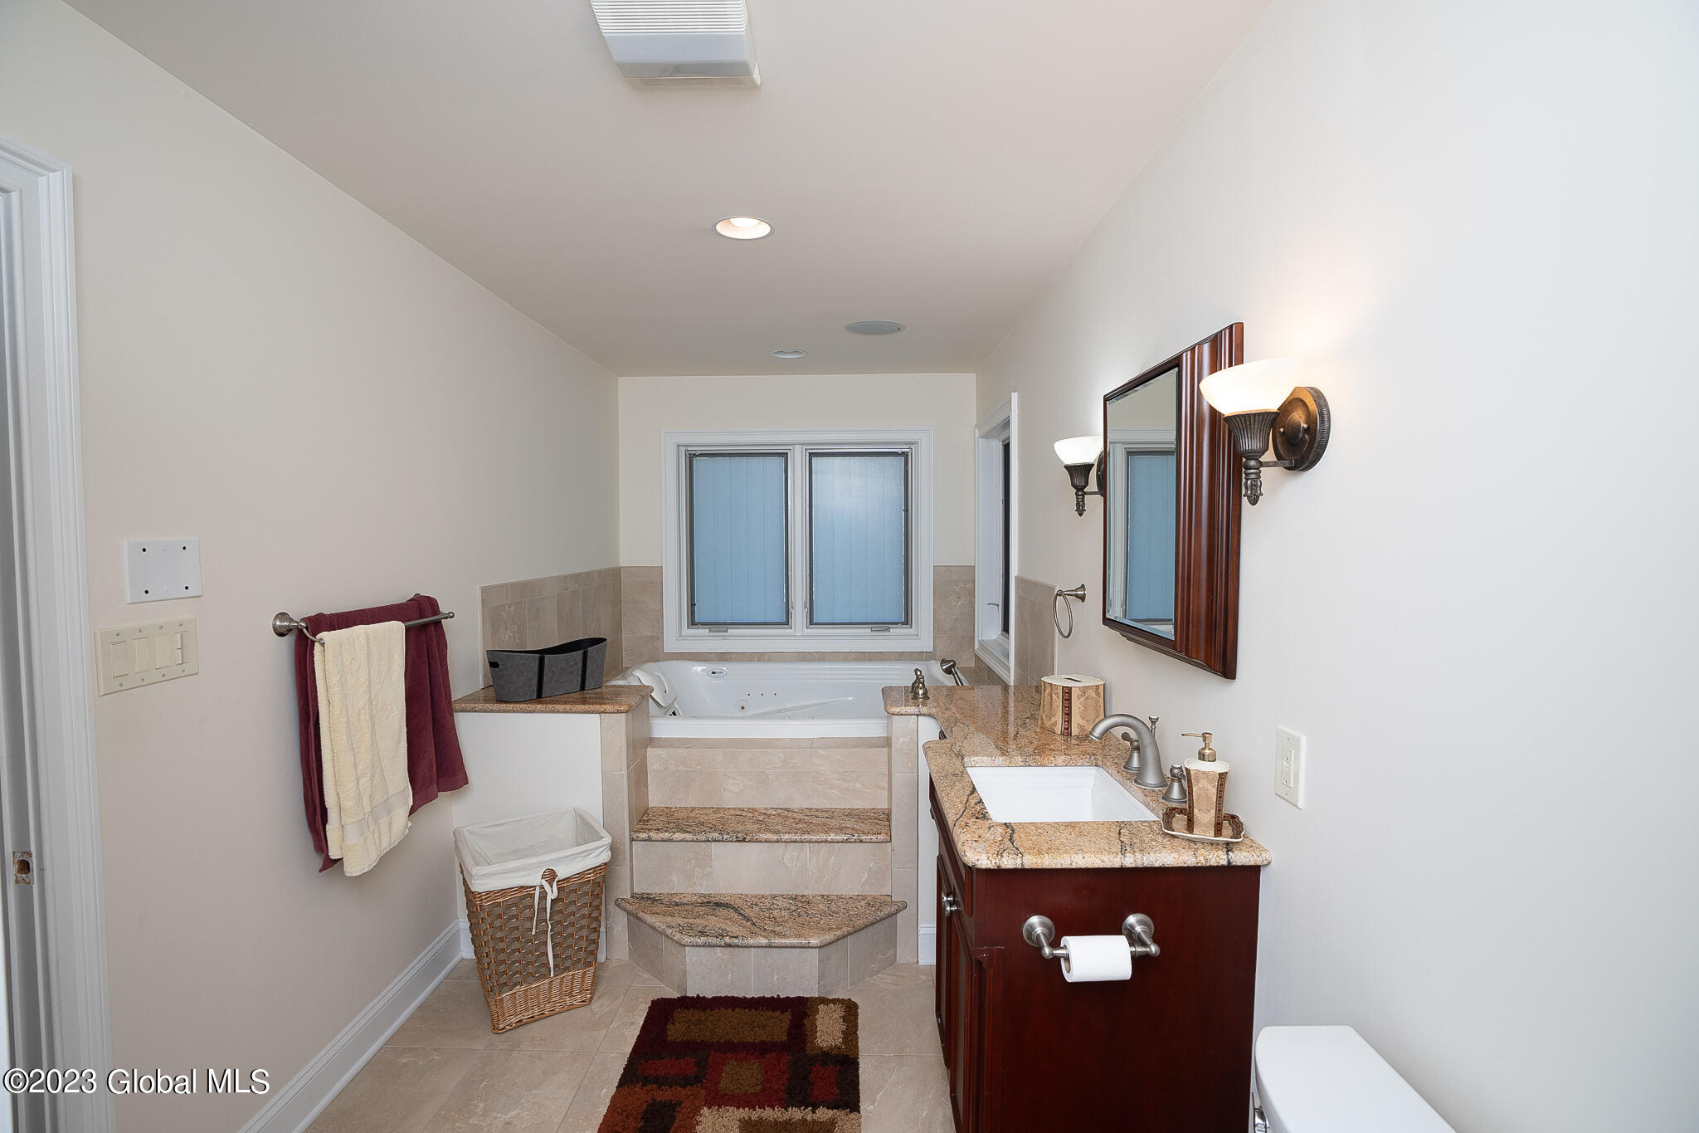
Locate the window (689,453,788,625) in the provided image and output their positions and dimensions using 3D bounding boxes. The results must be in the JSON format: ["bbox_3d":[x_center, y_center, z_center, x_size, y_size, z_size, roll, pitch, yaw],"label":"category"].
[{"bbox_3d":[-0.673,-0.163,4.604,0.606,1.042,0.060,0,3,0],"label":"window"}]

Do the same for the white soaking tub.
[{"bbox_3d":[-0.324,0.841,3.773,1.880,0.500,1.550,0,3,0],"label":"white soaking tub"}]

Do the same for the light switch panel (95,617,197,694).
[{"bbox_3d":[-1.396,0.176,1.516,0.012,0.122,0.212,0,3,0],"label":"light switch panel"}]

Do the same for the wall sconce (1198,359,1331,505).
[{"bbox_3d":[0.671,-0.212,1.254,0.178,0.220,0.178,0,3,0],"label":"wall sconce"}]

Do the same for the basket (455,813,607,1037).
[{"bbox_3d":[-0.998,1.123,2.389,0.390,0.540,0.310,-2,3,-32],"label":"basket"}]

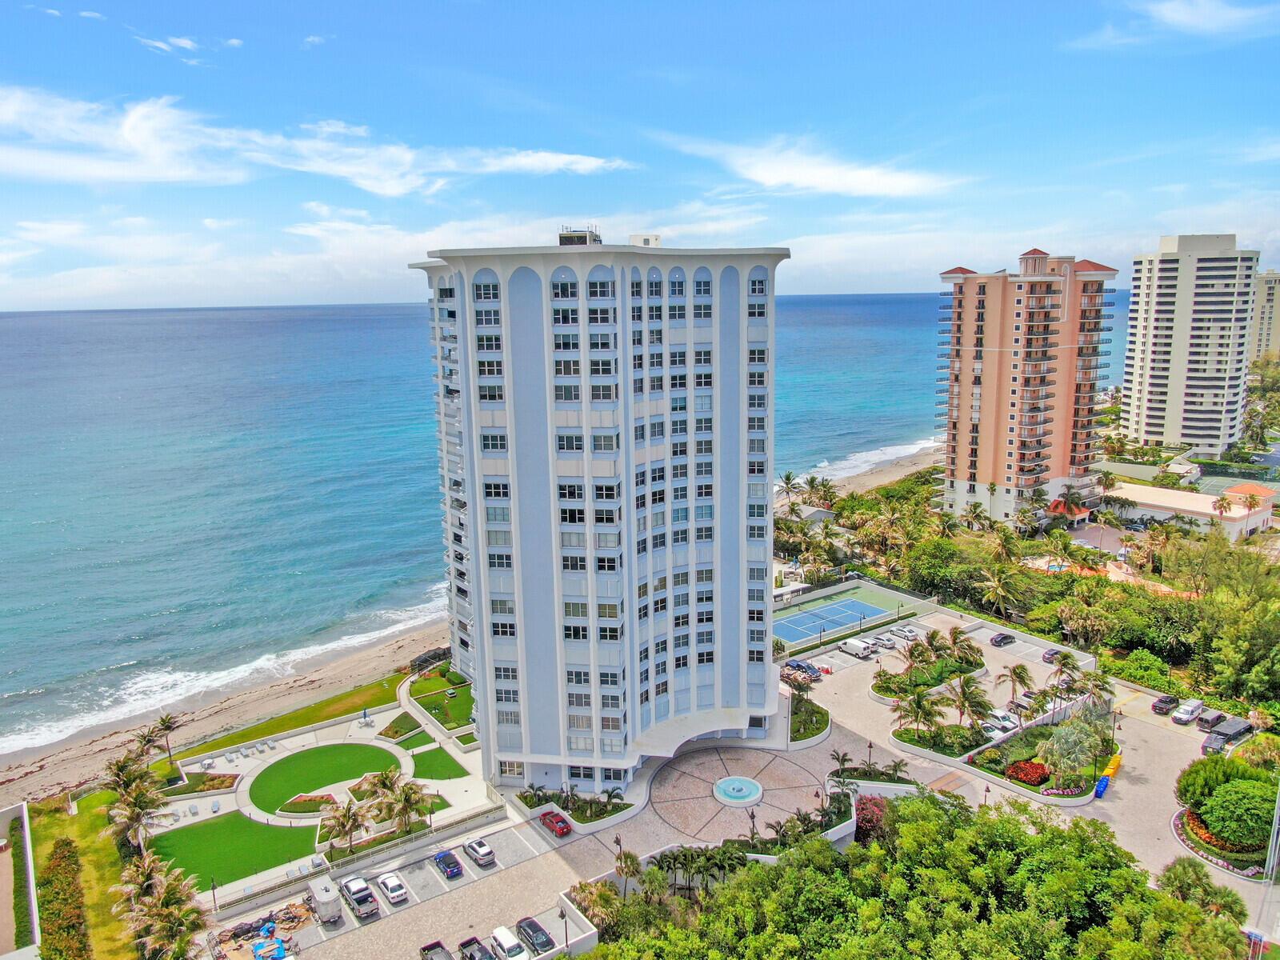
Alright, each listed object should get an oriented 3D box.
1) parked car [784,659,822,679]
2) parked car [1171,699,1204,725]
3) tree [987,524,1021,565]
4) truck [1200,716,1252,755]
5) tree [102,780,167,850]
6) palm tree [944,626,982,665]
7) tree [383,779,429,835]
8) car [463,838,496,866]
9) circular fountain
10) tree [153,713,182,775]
[{"bbox_3d":[24.511,28.177,133.036,1.900,1.650,5.200,-9,14,-33],"label":"parked car"},{"bbox_3d":[75.259,31.727,121.979,4.900,1.880,1.920,-11,15,-39],"label":"parked car"},{"bbox_3d":[82.313,15.571,200.083,7.200,11.500,7.200,-1,12,0],"label":"tree"},{"bbox_3d":[73.413,32.217,111.320,7.300,2.000,2.050,-10,14,-35],"label":"truck"},{"bbox_3d":[-51.496,35.410,91.149,5.790,7.960,5.790,-8,14,-31],"label":"tree"},{"bbox_3d":[49.269,25.344,135.404,5.460,6.120,5.460,3,13,20],"label":"palm tree"},{"bbox_3d":[-24.530,34.196,92.719,5.000,6.200,5.000,-1,12,0],"label":"tree"},{"bbox_3d":[-17.449,40.300,96.965,1.840,1.600,4.600,-9,14,-34],"label":"car"},{"bbox_3d":[11.178,35.519,101.135,5.700,0.800,5.700,-1,12,0],"label":"circular fountain"},{"bbox_3d":[-58.285,32.423,110.059,3.280,6.970,3.280,-8,14,-30],"label":"tree"}]

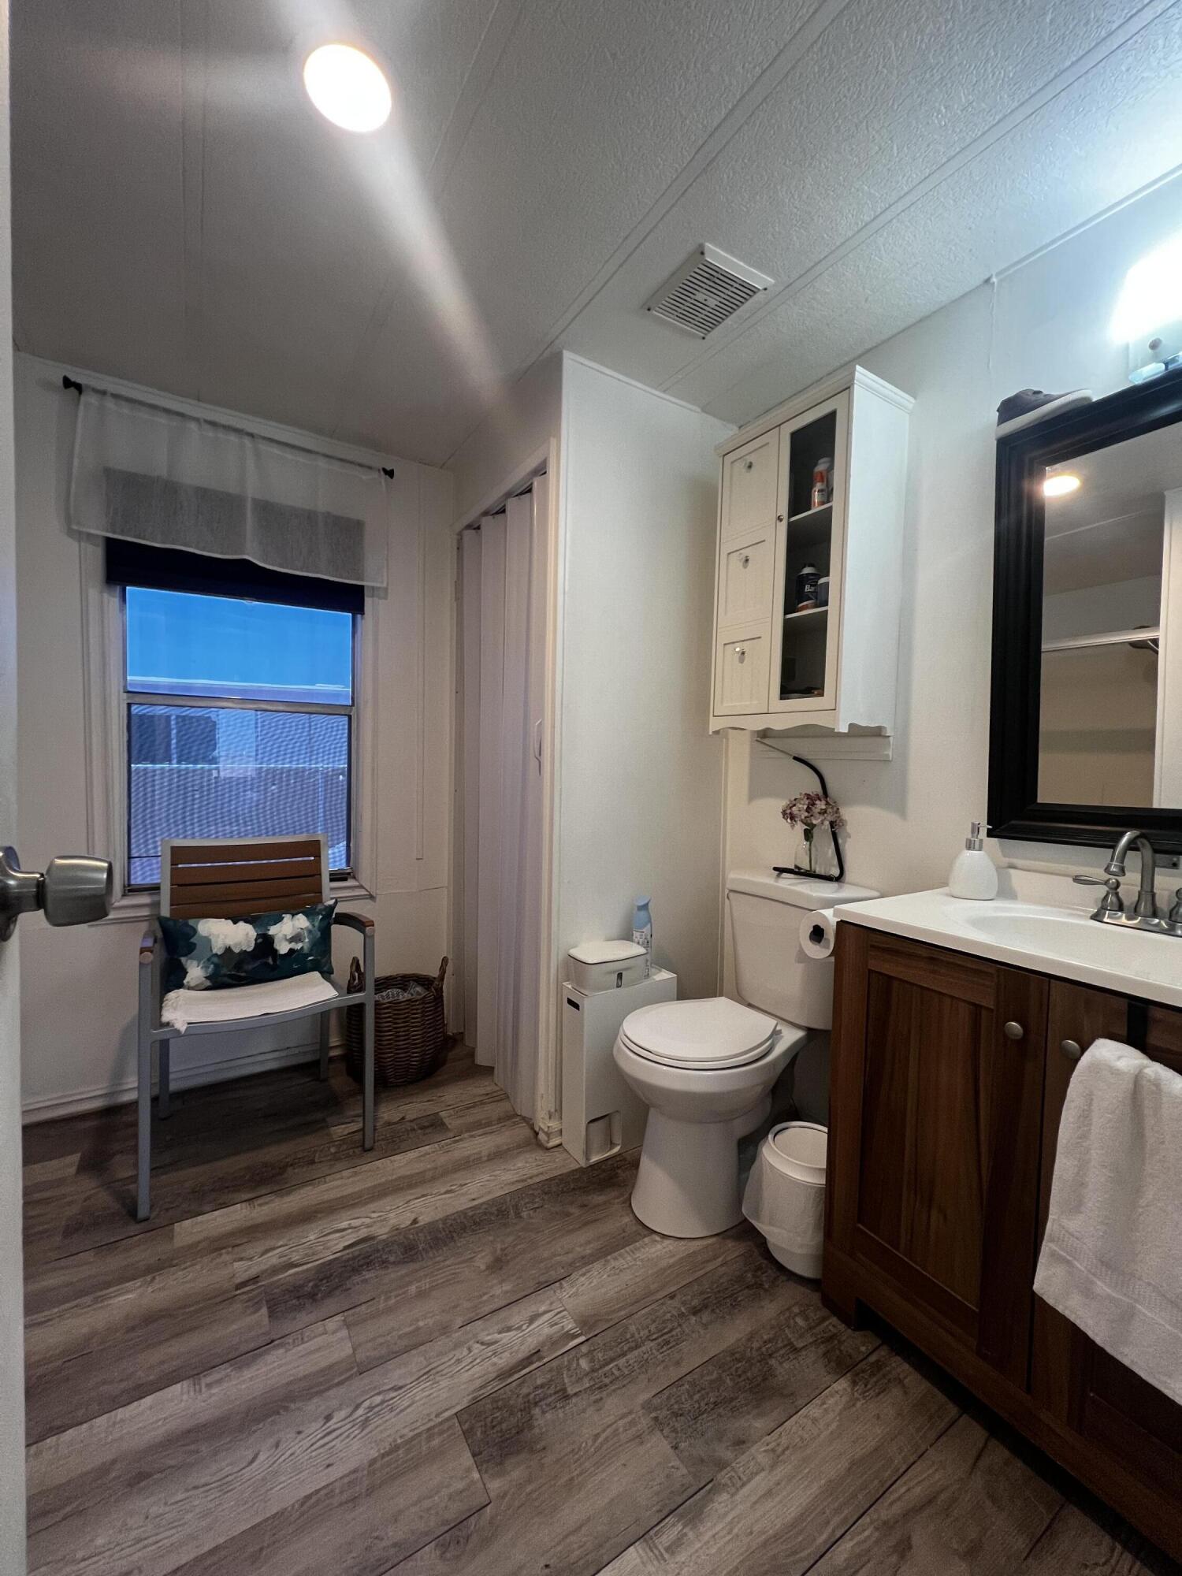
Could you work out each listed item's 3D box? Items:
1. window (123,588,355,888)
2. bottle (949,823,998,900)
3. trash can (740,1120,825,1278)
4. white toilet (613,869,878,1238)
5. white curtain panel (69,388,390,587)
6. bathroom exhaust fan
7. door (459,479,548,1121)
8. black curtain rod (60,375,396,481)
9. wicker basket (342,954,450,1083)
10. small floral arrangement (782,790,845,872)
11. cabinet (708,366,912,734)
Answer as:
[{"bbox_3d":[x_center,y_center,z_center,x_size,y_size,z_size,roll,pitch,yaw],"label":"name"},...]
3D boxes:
[{"bbox_3d":[-1.245,-0.198,2.155,0.722,1.097,0.070,0,3,-32],"label":"window"},{"bbox_3d":[0.895,0.170,1.380,0.088,0.170,0.082,1,2,-19],"label":"bottle"},{"bbox_3d":[0.522,0.982,1.434,0.210,0.255,0.210,1,2,0],"label":"trash can"},{"bbox_3d":[0.376,0.687,1.635,0.664,0.820,0.416,0,3,-34],"label":"white toilet"},{"bbox_3d":[-1.188,-0.996,2.045,0.953,0.445,0.060,0,3,-32],"label":"white curtain panel"},{"bbox_3d":[0.284,-1.214,1.468,0.215,0.030,0.234,0,3,-34],"label":"bathroom exhaust fan"},{"bbox_3d":[-0.343,0.019,2.165,0.075,2.056,0.797,0,3,-32],"label":"door"},{"bbox_3d":[-1.173,-1.226,2.034,0.993,0.035,0.075,0,3,-32],"label":"black curtain rod"},{"bbox_3d":[-0.730,0.845,2.251,0.375,0.400,0.370,0,3,-32],"label":"wicker basket"},{"bbox_3d":[0.624,0.119,1.676,0.150,0.230,0.175,0,3,-34],"label":"small floral arrangement"},{"bbox_3d":[0.598,-0.587,1.684,0.260,0.878,0.462,0,3,-34],"label":"cabinet"}]

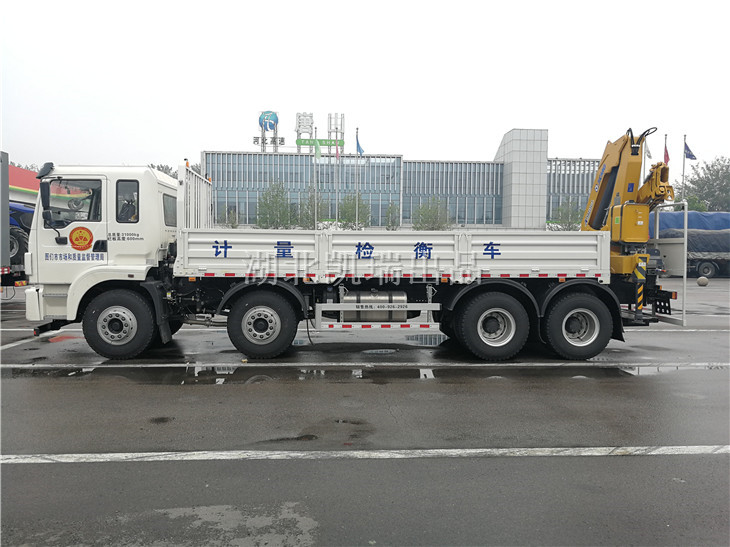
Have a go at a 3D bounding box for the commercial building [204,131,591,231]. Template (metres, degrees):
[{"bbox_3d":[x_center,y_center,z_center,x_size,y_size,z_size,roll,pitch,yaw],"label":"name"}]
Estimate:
[{"bbox_3d":[6.147,-12.183,87.446,57.000,17.500,20.000,1,3,-4],"label":"commercial building"}]

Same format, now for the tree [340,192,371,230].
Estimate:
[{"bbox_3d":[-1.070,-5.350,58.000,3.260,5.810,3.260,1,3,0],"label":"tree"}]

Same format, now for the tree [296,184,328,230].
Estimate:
[{"bbox_3d":[-5.350,-5.808,58.000,3.260,6.520,3.260,1,3,0],"label":"tree"}]

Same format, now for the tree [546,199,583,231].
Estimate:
[{"bbox_3d":[20.430,-4.891,58.000,3.870,5.500,3.870,1,3,0],"label":"tree"}]

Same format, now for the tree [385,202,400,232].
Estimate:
[{"bbox_3d":[2.802,-4.840,58.000,1.630,4.790,1.630,1,3,0],"label":"tree"}]

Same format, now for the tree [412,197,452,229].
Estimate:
[{"bbox_3d":[6.776,-5.095,58.000,4.280,5.500,4.280,1,3,0],"label":"tree"}]

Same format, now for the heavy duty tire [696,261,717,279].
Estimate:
[{"bbox_3d":[21.709,-0.216,36.100,1.040,1.040,0.300,1,3,0],"label":"heavy duty tire"}]

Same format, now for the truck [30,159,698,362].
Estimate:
[{"bbox_3d":[-0.080,-0.260,9.970,10.250,3.120,2.500,0,3,-5],"label":"truck"}]

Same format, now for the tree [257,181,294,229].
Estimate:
[{"bbox_3d":[-9.120,-6.012,58.000,3.870,6.930,3.870,1,3,0],"label":"tree"}]

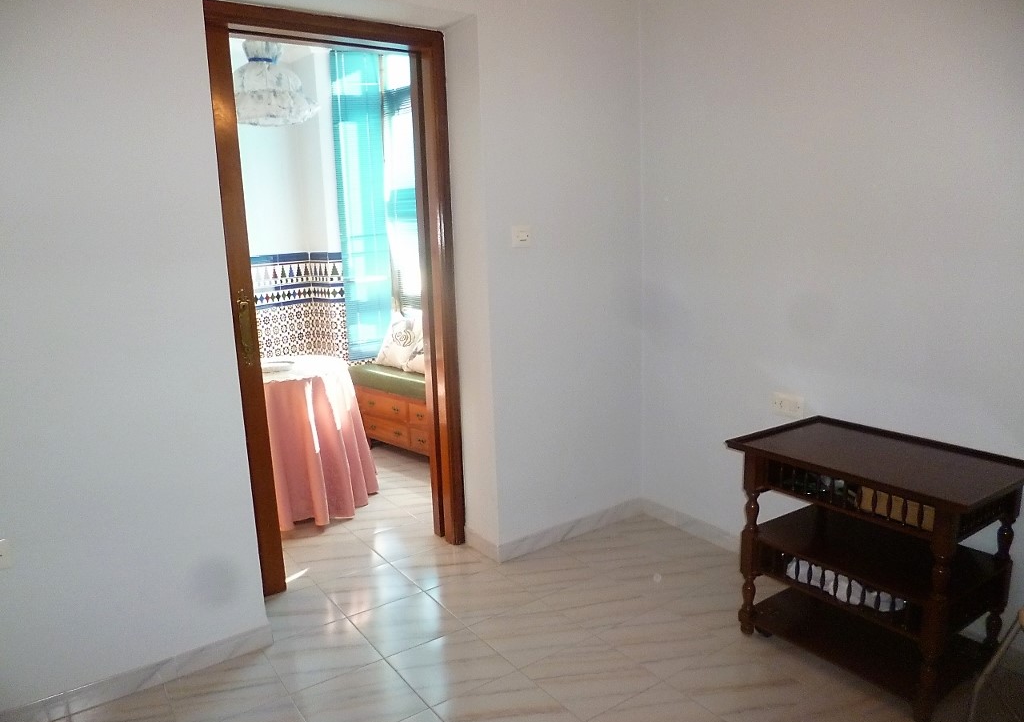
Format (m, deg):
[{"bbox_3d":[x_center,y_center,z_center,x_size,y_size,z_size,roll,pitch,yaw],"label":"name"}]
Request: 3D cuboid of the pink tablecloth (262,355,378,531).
[{"bbox_3d":[-1.205,0.397,3.764,0.929,0.720,0.929,-9,12,-34],"label":"pink tablecloth"}]

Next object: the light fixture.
[{"bbox_3d":[-1.218,-1.397,3.475,0.500,0.460,0.500,-9,12,-34],"label":"light fixture"}]

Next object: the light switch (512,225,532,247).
[{"bbox_3d":[0.041,-0.497,2.848,0.085,0.085,0.014,-9,12,-34],"label":"light switch"}]

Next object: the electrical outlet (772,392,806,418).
[{"bbox_3d":[1.052,0.179,2.739,0.015,0.085,0.140,-9,12,-34],"label":"electrical outlet"}]

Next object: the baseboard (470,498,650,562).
[{"bbox_3d":[0.228,0.745,3.339,0.862,0.079,0.273,-9,12,-34],"label":"baseboard"}]

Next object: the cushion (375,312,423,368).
[{"bbox_3d":[-0.762,-0.154,4.870,0.140,0.390,0.390,16,-6,-44],"label":"cushion"}]

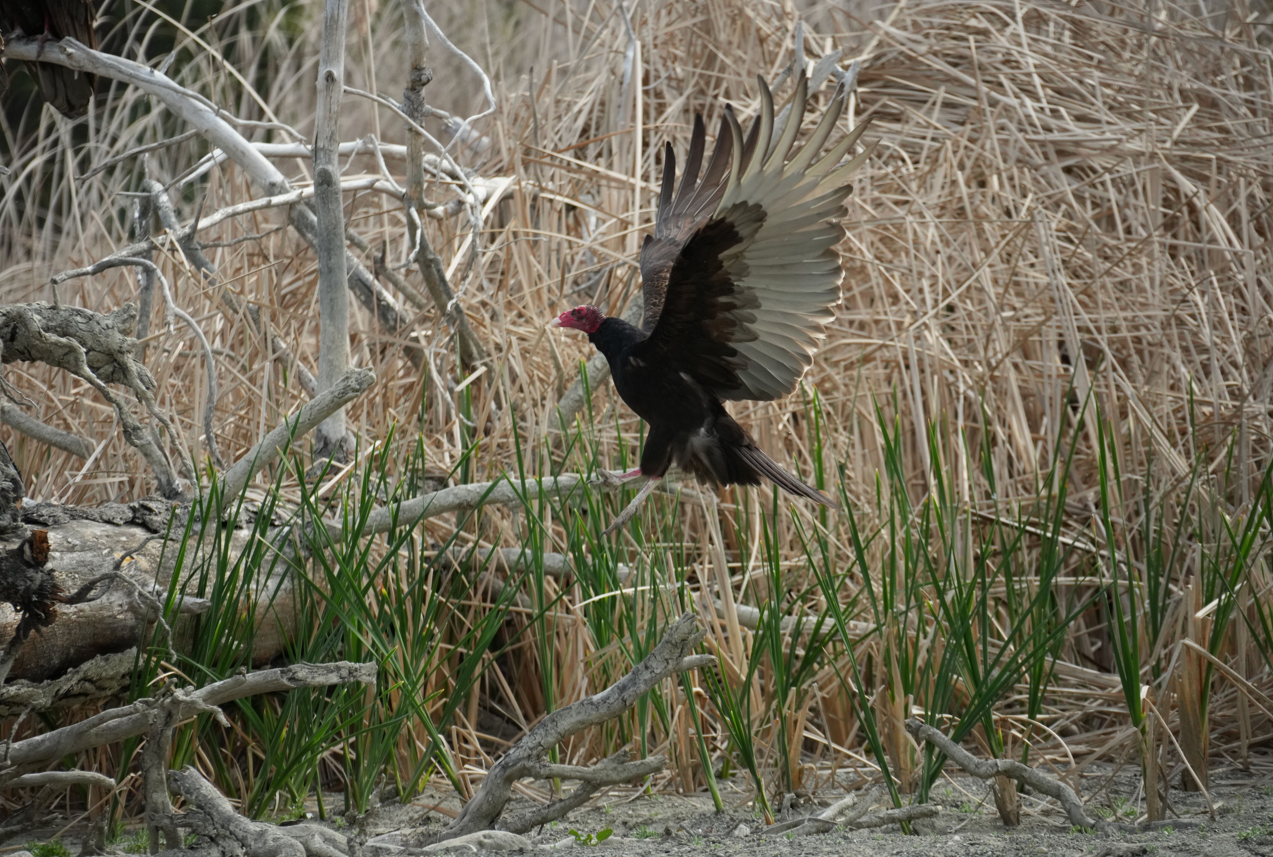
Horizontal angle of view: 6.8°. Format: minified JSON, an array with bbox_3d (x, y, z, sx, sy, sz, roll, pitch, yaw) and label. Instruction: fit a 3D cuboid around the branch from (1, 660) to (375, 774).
[{"bbox_3d":[-0.813,0.523,19.500,0.676,0.201,0.200,0,2,0],"label":"branch"}]

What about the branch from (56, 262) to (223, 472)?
[{"bbox_3d":[-0.969,-0.125,20.800,0.333,0.417,0.170,0,2,0],"label":"branch"}]

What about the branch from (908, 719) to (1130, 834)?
[{"bbox_3d":[0.709,0.642,19.800,0.429,0.214,0.160,0,2,0],"label":"branch"}]

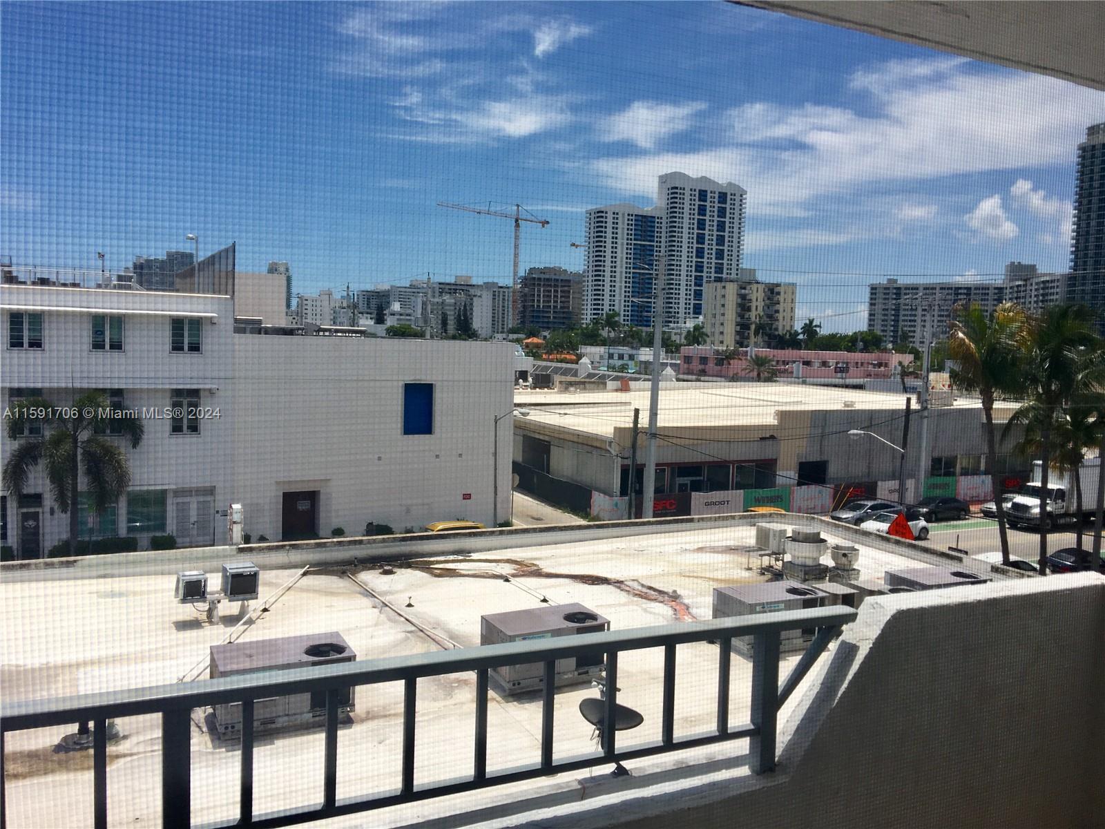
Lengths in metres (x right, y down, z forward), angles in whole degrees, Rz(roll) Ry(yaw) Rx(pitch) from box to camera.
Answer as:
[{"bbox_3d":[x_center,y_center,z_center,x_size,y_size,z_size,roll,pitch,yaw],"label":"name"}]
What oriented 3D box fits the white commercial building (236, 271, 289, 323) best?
[{"bbox_3d":[-51.411,-12.236,145.451,15.286,19.121,18.000,0,5,-26],"label":"white commercial building"}]

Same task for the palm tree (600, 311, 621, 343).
[{"bbox_3d":[14.178,-16.569,230.740,5.500,18.196,5.500,0,5,-26],"label":"palm tree"}]

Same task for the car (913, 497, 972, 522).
[{"bbox_3d":[25.309,6.101,60.672,4.550,1.440,1.800,0,5,-26],"label":"car"}]

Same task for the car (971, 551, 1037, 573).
[{"bbox_3d":[21.105,7.400,43.064,4.600,1.440,1.800,0,5,-26],"label":"car"}]

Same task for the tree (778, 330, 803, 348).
[{"bbox_3d":[60.016,-13.982,235.621,6.000,15.268,6.000,0,5,-26],"label":"tree"}]

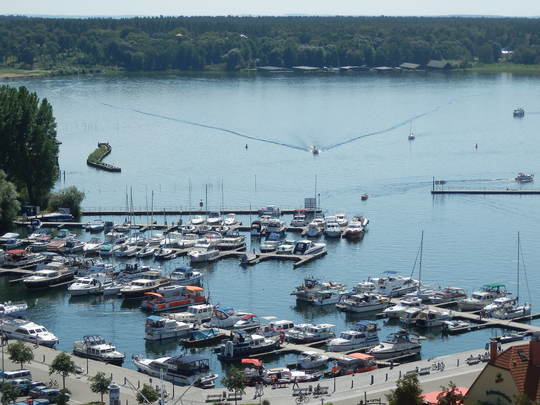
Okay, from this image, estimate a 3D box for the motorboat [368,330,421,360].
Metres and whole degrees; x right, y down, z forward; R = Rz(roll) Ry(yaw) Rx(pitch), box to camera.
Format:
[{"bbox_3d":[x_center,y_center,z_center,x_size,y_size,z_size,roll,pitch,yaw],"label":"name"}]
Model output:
[{"bbox_3d":[18.115,21.387,227.694,10.070,3.410,3.320,-6,9,-41],"label":"motorboat"}]

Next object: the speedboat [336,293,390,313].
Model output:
[{"bbox_3d":[16.909,17.145,265.387,11.000,2.530,3.630,-6,9,-41],"label":"speedboat"}]

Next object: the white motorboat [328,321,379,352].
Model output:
[{"bbox_3d":[12.442,20.706,232.709,9.440,3.520,3.210,-6,9,-41],"label":"white motorboat"}]

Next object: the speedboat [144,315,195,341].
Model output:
[{"bbox_3d":[-15.345,19.306,236.756,8.800,3.400,2.900,-7,10,-43],"label":"speedboat"}]

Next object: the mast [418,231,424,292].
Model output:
[{"bbox_3d":[27.362,10.568,273.471,0.180,11.020,0.180,-3,9,-41],"label":"mast"}]

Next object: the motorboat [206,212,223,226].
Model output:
[{"bbox_3d":[-13.349,3.789,363.809,2.700,2.700,7.000,1,7,10],"label":"motorboat"}]

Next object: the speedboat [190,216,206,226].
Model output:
[{"bbox_3d":[-18.100,4.370,374.966,2.300,1.900,6.000,3,8,22],"label":"speedboat"}]

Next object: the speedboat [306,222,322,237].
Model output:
[{"bbox_3d":[10.192,6.009,346.445,2.800,2.600,7.500,1,7,8],"label":"speedboat"}]

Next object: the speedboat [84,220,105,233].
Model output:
[{"bbox_3d":[-40.884,5.417,352.392,2.400,2.300,6.500,3,8,22],"label":"speedboat"}]

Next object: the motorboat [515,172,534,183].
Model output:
[{"bbox_3d":[87.240,-8.570,518.230,6.780,2.880,2.710,0,7,3],"label":"motorboat"}]

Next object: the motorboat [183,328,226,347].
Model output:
[{"bbox_3d":[-9.853,20.951,237.432,7.950,1.870,2.620,-6,9,-41],"label":"motorboat"}]

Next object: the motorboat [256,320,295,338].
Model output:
[{"bbox_3d":[0.490,22.830,271.900,2.990,2.430,8.170,7,10,44],"label":"motorboat"}]

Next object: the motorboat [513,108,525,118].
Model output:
[{"bbox_3d":[124.400,-44.202,755.378,3.000,3.500,8.300,6,9,38],"label":"motorboat"}]

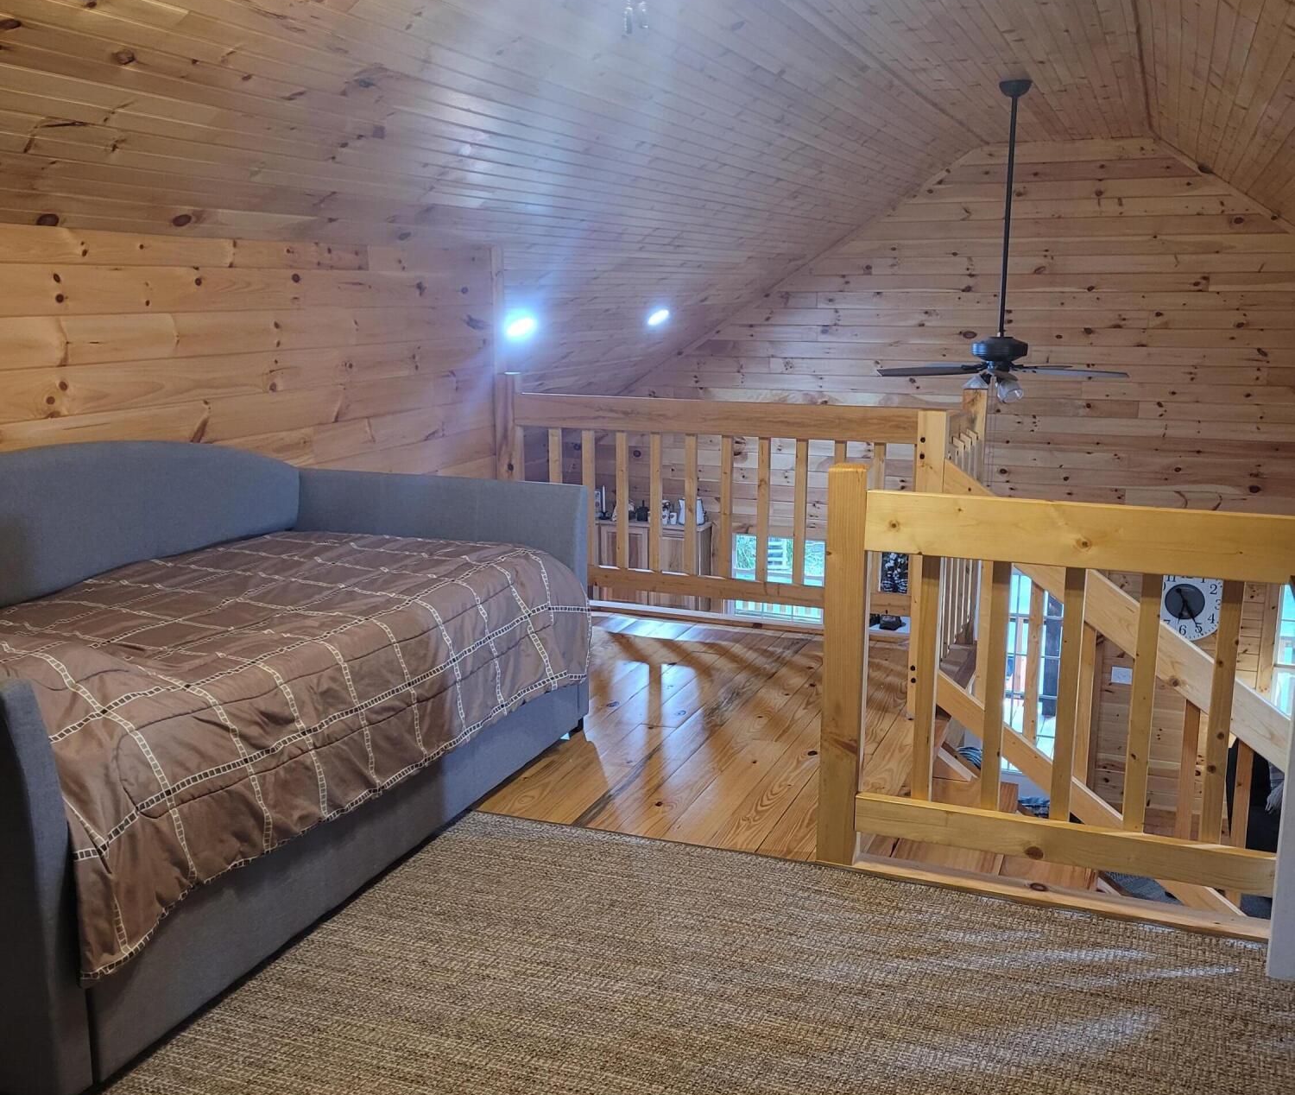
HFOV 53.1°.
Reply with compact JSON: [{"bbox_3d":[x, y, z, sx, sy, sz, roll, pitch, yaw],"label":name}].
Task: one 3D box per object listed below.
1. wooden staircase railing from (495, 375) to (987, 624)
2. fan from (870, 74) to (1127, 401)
[{"bbox_3d":[0.321,-0.194,5.251,2.020,0.955,0.120,5,13,21],"label":"wooden staircase railing"},{"bbox_3d":[1.833,-1.546,6.605,1.280,1.585,1.280,5,13,21],"label":"fan"}]

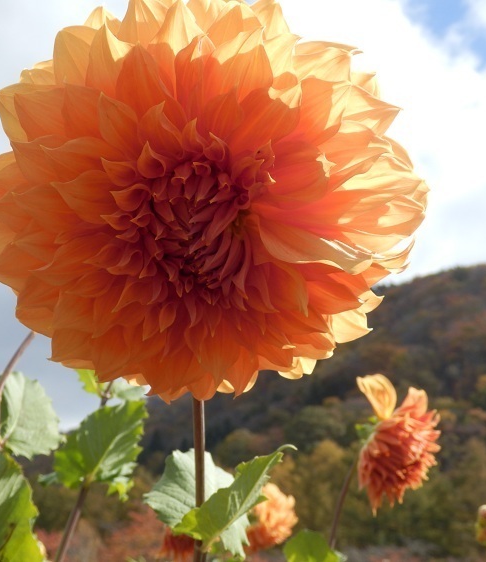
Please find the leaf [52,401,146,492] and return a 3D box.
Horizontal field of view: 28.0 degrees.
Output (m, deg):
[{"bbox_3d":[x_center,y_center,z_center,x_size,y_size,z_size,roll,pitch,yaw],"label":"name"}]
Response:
[{"bbox_3d":[-0.097,0.111,0.660,0.050,0.074,0.030,38,15,-8],"label":"leaf"}]

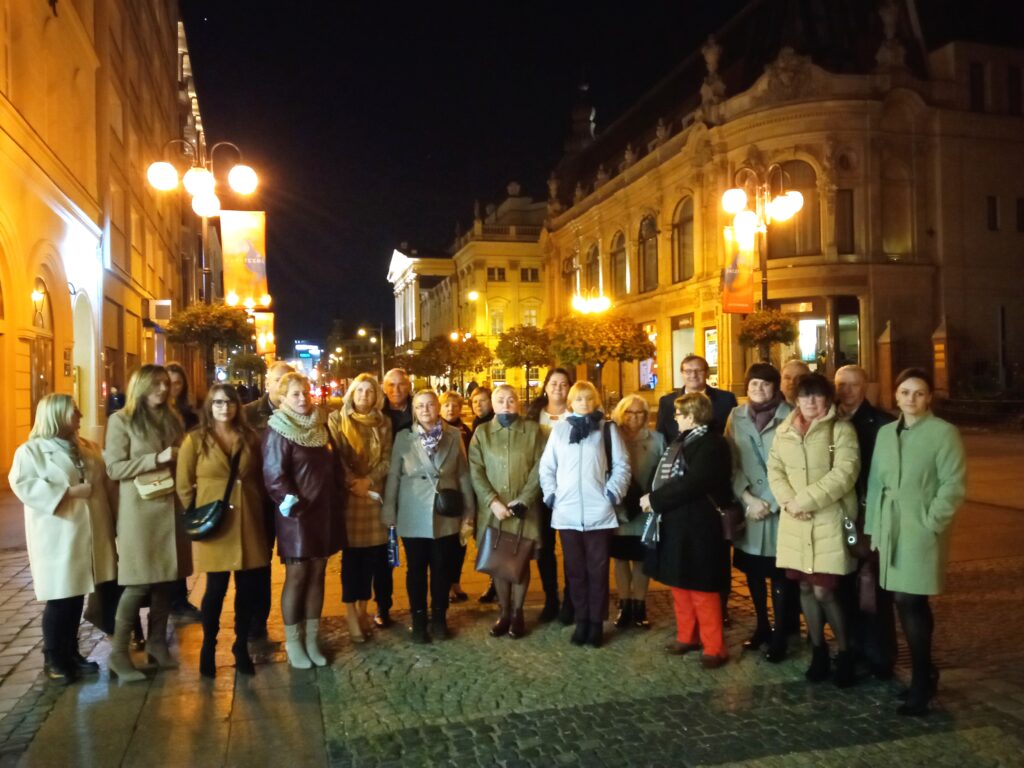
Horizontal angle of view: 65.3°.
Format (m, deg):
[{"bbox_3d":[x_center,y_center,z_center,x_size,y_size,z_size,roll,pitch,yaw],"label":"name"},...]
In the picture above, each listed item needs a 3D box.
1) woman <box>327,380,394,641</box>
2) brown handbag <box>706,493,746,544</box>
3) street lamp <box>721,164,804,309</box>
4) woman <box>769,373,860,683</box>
[{"bbox_3d":[-0.985,0.800,5.263,0.480,1.713,0.370,-1,0,-21],"label":"woman"},{"bbox_3d":[1.325,0.814,4.800,0.120,0.270,0.250,-1,0,25],"label":"brown handbag"},{"bbox_3d":[4.388,-1.069,14.010,1.450,5.300,1.450,-1,0,17],"label":"street lamp"},{"bbox_3d":[1.650,0.777,4.362,0.480,1.650,0.350,-1,0,17],"label":"woman"}]

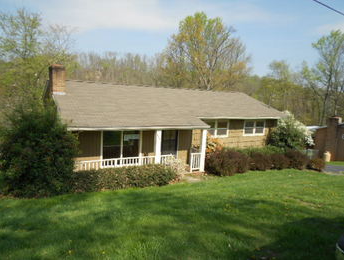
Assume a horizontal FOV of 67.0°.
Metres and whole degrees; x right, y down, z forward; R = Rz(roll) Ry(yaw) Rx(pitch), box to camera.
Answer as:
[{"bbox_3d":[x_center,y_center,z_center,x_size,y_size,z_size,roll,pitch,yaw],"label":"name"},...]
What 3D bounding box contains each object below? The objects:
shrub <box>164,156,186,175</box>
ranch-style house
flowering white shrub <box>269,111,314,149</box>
[{"bbox_3d":[0.198,1.758,11.622,1.000,0.860,0.900,-1,8,-30],"label":"shrub"},{"bbox_3d":[-0.186,-0.944,17.379,14.490,4.920,10.560,-1,8,-30],"label":"ranch-style house"},{"bbox_3d":[7.594,0.421,16.519,2.600,2.950,2.400,-1,8,-30],"label":"flowering white shrub"}]

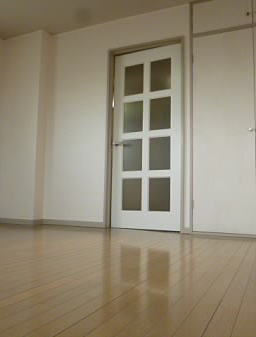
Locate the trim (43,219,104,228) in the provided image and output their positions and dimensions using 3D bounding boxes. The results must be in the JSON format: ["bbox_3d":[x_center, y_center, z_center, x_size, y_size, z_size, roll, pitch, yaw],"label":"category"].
[{"bbox_3d":[-0.615,0.608,3.431,0.826,0.056,0.012,-1,-6,24],"label":"trim"}]

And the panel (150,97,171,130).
[{"bbox_3d":[0.336,-0.560,3.200,0.223,0.332,0.015,-2,-6,26],"label":"panel"}]

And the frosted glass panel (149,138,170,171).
[{"bbox_3d":[0.326,-0.150,3.161,0.223,0.332,0.015,-2,-6,26],"label":"frosted glass panel"}]

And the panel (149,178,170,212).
[{"bbox_3d":[0.318,0.262,3.121,0.223,0.332,0.015,-2,-6,26],"label":"panel"}]

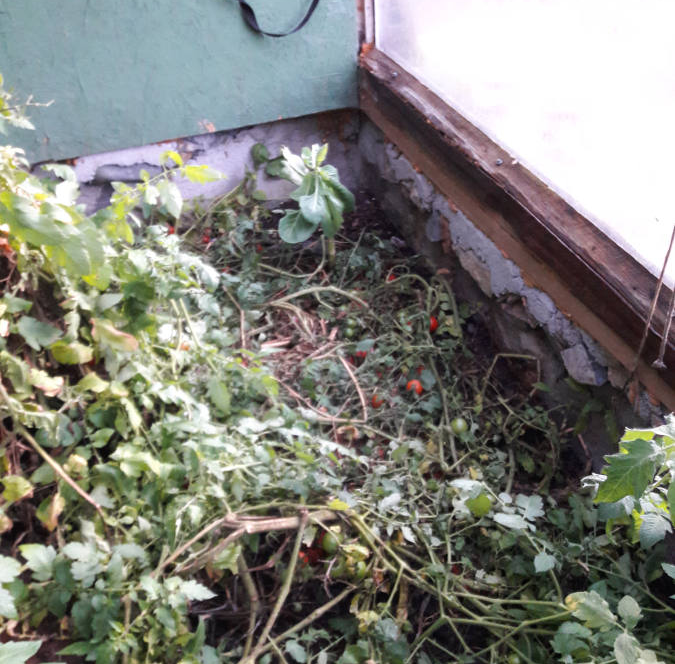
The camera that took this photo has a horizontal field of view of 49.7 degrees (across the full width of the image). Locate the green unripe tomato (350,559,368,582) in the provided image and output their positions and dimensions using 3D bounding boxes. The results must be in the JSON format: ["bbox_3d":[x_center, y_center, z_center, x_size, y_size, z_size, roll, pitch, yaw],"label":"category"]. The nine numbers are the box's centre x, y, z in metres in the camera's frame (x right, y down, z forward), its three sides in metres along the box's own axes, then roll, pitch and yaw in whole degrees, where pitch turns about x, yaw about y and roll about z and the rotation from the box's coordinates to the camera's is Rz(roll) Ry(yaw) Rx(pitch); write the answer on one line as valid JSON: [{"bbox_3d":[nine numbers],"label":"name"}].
[{"bbox_3d":[0.041,0.444,1.348,0.036,0.039,0.036,-3,37,2],"label":"green unripe tomato"}]

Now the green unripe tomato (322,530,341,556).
[{"bbox_3d":[-0.009,0.399,1.373,0.038,0.043,0.038,-3,37,2],"label":"green unripe tomato"}]

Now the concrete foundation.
[{"bbox_3d":[-0.170,-0.087,1.982,1.210,0.340,1.810,-13,38,-11],"label":"concrete foundation"}]

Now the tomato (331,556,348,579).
[{"bbox_3d":[0.002,0.437,1.351,0.036,0.039,0.036,-3,37,2],"label":"tomato"}]

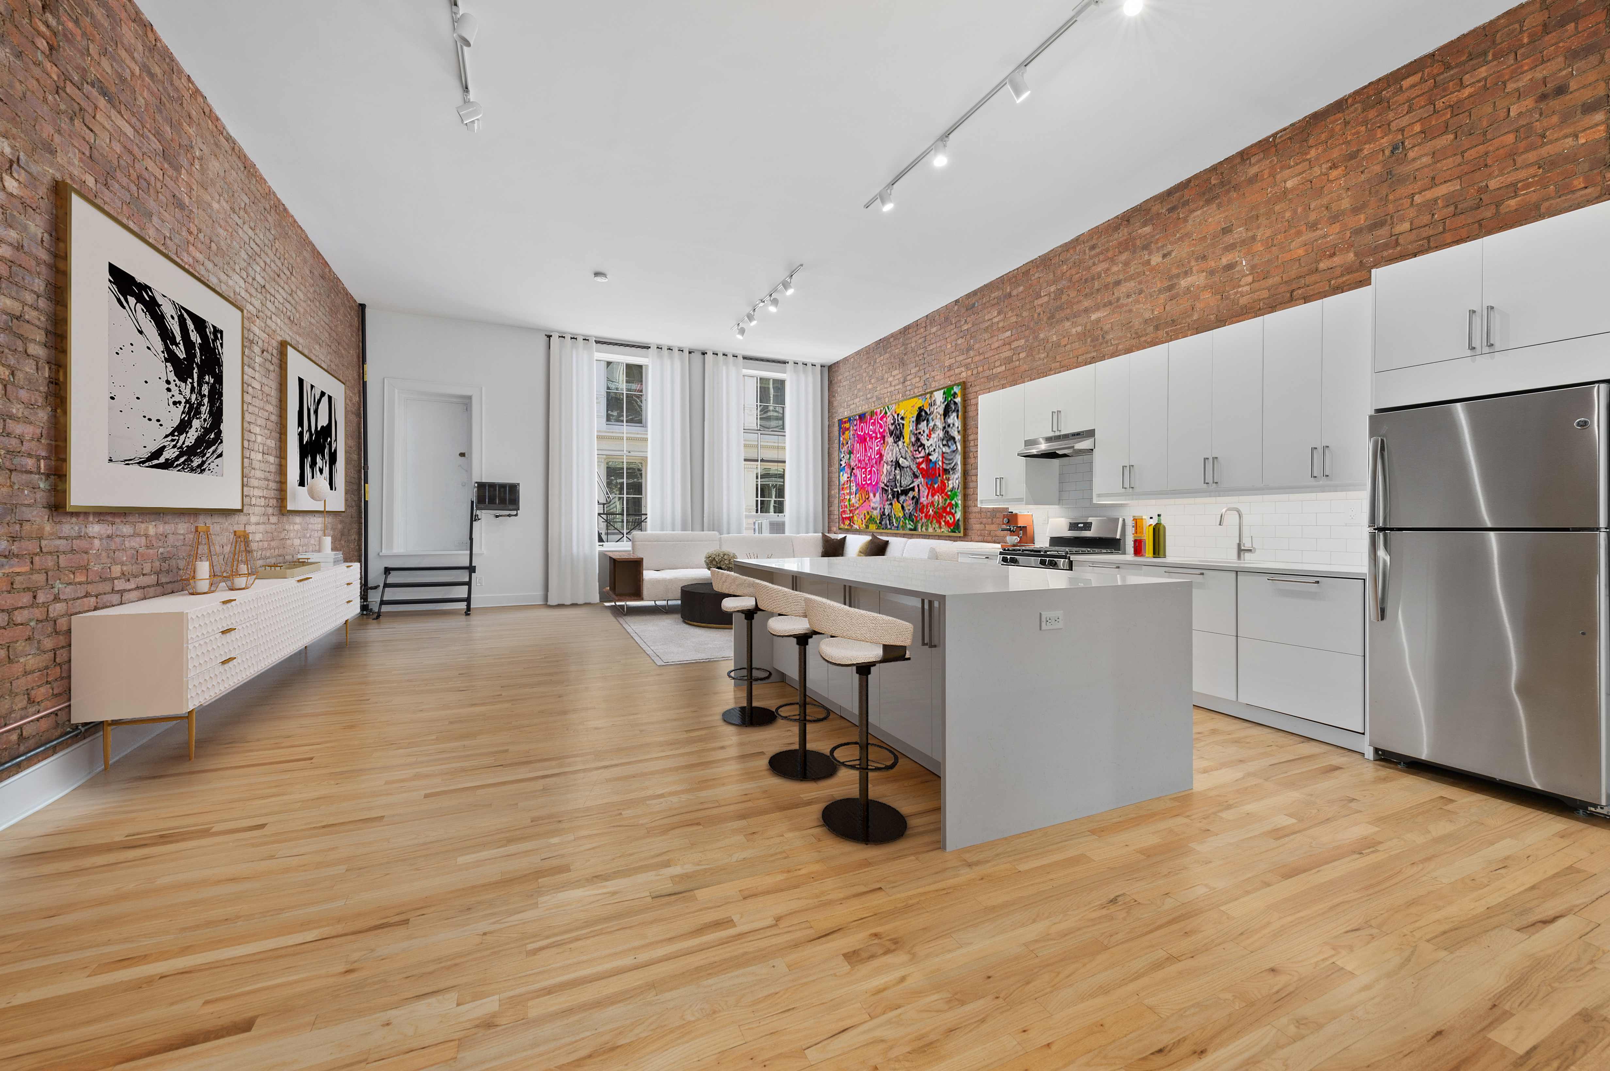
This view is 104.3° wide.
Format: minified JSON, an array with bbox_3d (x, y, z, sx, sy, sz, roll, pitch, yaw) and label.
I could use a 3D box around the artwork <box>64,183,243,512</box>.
[{"bbox_3d":[-3.555,-0.829,3.521,0.042,1.410,1.850,0,1,-24],"label":"artwork"}]

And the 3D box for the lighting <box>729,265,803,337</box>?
[{"bbox_3d":[-0.494,-2.573,7.128,0.180,0.220,2.210,0,1,-24],"label":"lighting"}]

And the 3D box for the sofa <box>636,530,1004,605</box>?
[{"bbox_3d":[-0.262,0.508,7.709,3.460,1.020,4.250,0,1,-24],"label":"sofa"}]

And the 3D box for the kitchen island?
[{"bbox_3d":[0.594,0.644,3.576,1.312,0.909,2.440,0,1,-24],"label":"kitchen island"}]

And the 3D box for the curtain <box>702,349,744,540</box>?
[{"bbox_3d":[-1.198,-0.854,9.196,0.625,3.635,0.120,0,1,-24],"label":"curtain"}]

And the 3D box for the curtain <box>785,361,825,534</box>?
[{"bbox_3d":[-0.030,-0.925,10.225,0.670,3.780,0.130,0,1,-24],"label":"curtain"}]

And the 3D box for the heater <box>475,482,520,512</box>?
[{"bbox_3d":[-3.877,-0.478,7.899,0.505,0.355,0.240,0,1,-24],"label":"heater"}]

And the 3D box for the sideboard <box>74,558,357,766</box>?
[{"bbox_3d":[-3.776,0.703,4.431,0.405,0.735,3.480,0,1,-24],"label":"sideboard"}]

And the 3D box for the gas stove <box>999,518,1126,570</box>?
[{"bbox_3d":[2.137,0.469,5.280,0.690,1.241,0.765,0,1,-24],"label":"gas stove"}]

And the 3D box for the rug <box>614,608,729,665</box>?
[{"bbox_3d":[-0.678,1.016,7.388,2.770,0.015,3.770,0,1,-24],"label":"rug"}]

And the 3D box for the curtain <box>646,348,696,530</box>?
[{"bbox_3d":[-1.915,-0.851,8.871,0.660,3.630,0.120,0,1,-24],"label":"curtain"}]

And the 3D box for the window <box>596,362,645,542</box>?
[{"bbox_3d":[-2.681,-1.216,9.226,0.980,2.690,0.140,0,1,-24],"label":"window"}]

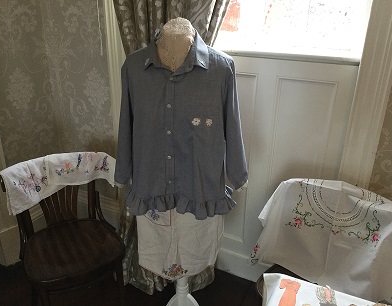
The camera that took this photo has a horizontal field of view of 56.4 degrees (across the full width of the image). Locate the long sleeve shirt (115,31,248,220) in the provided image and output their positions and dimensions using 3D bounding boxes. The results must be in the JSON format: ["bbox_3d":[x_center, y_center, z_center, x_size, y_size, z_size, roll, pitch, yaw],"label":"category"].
[{"bbox_3d":[-0.050,-0.102,1.301,0.500,0.630,0.290,4,23,6],"label":"long sleeve shirt"}]

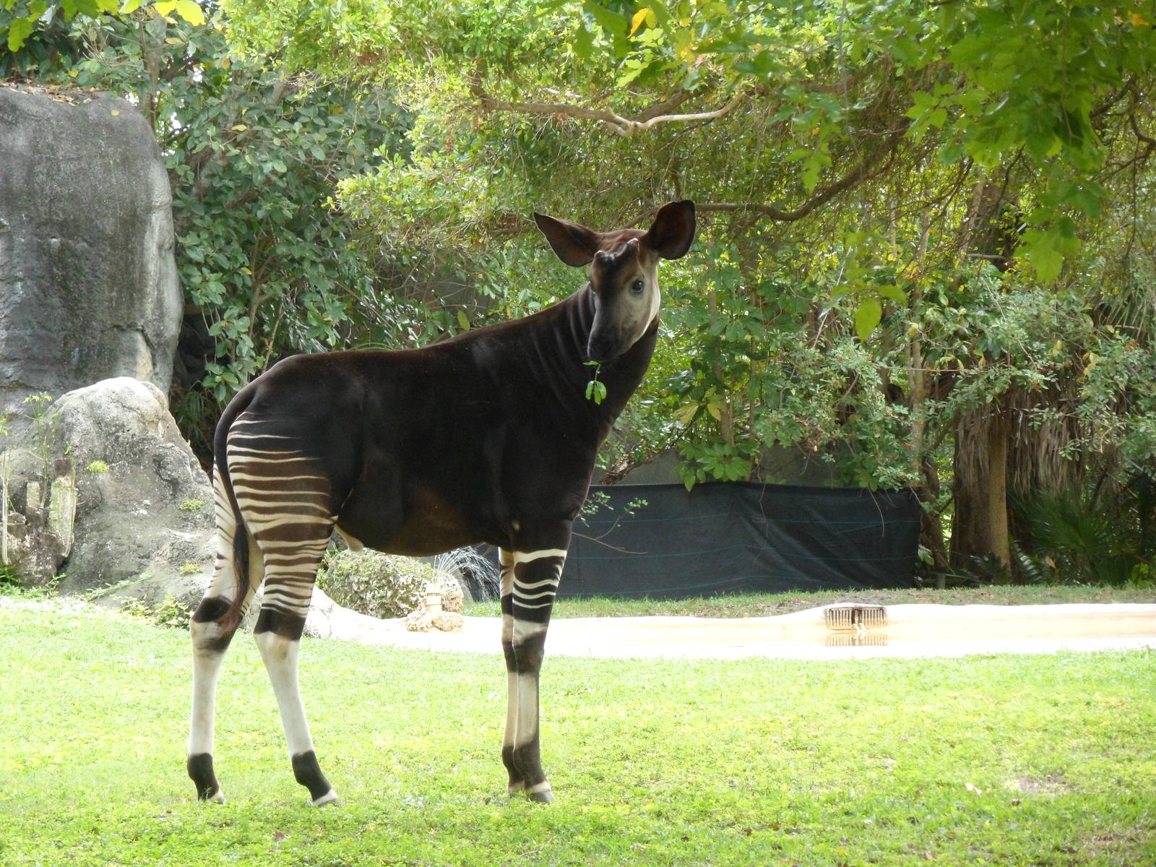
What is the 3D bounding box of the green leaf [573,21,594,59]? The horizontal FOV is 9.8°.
[{"bbox_3d":[0.011,-0.791,13.500,0.042,0.076,0.020,0,1,0],"label":"green leaf"}]

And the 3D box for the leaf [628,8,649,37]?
[{"bbox_3d":[0.123,-0.826,13.500,0.042,0.060,0.020,0,1,0],"label":"leaf"}]

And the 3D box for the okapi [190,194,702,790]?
[{"bbox_3d":[-0.440,0.222,21.600,1.560,1.940,0.620,0,1,-20],"label":"okapi"}]

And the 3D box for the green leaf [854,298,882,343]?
[{"bbox_3d":[0.583,-0.226,13.500,0.056,0.091,0.020,0,1,0],"label":"green leaf"}]

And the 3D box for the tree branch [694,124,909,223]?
[{"bbox_3d":[1.199,-1.393,36.000,1.153,0.533,0.400,0,1,0],"label":"tree branch"}]

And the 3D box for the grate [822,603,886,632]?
[{"bbox_3d":[1.448,0.963,35.000,0.330,0.141,0.060,0,1,0],"label":"grate"}]

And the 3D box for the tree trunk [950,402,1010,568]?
[{"bbox_3d":[2.463,0.339,41.000,0.370,1.100,0.370,0,1,0],"label":"tree trunk"}]

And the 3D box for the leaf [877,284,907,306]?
[{"bbox_3d":[0.632,-0.279,13.500,0.060,0.044,0.030,0,1,0],"label":"leaf"}]

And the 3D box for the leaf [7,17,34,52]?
[{"bbox_3d":[-1.288,-0.922,15.500,0.063,0.081,0.025,0,1,0],"label":"leaf"}]

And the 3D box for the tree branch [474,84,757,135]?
[{"bbox_3d":[0.167,-1.686,35.000,1.441,0.278,0.400,0,1,0],"label":"tree branch"}]

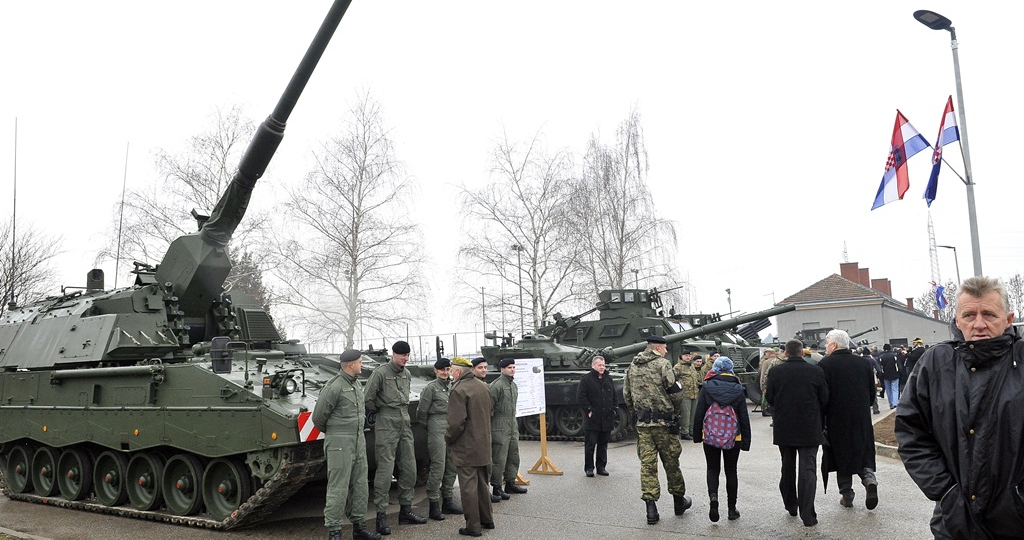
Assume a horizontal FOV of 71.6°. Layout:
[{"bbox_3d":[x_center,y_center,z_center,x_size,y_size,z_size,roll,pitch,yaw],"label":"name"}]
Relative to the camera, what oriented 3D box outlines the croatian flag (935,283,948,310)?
[{"bbox_3d":[24.795,1.530,41.000,0.800,1.550,0.350,-5,-7,24],"label":"croatian flag"}]

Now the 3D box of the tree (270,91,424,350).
[{"bbox_3d":[-6.701,-1.052,29.394,6.300,13.300,6.300,-2,-7,0],"label":"tree"}]

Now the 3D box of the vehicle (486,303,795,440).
[{"bbox_3d":[2.066,2.370,16.151,8.850,2.600,3.450,-8,-9,35],"label":"vehicle"}]

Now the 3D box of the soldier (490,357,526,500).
[{"bbox_3d":[-0.060,1.999,9.213,0.340,1.770,0.480,-9,-10,41],"label":"soldier"}]

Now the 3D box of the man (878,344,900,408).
[{"bbox_3d":[10.246,2.859,19.276,0.540,1.757,0.420,-5,-7,25],"label":"man"}]

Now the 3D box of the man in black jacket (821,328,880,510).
[{"bbox_3d":[3.637,1.632,7.741,0.600,1.840,0.500,-5,-8,19],"label":"man in black jacket"}]

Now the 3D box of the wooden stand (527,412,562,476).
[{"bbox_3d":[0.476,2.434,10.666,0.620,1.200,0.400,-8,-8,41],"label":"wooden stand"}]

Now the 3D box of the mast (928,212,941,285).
[{"bbox_3d":[72.332,2.368,121.369,2.200,25.000,2.200,-7,-9,30],"label":"mast"}]

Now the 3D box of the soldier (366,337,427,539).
[{"bbox_3d":[-1.235,1.724,7.389,0.440,1.900,0.560,-9,-10,43],"label":"soldier"}]

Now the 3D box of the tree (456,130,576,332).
[{"bbox_3d":[0.552,-0.570,33.814,5.800,12.960,5.800,-2,-7,0],"label":"tree"}]

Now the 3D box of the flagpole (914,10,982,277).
[{"bbox_3d":[6.741,-0.600,10.670,0.800,6.790,0.300,2,-8,-28],"label":"flagpole"}]

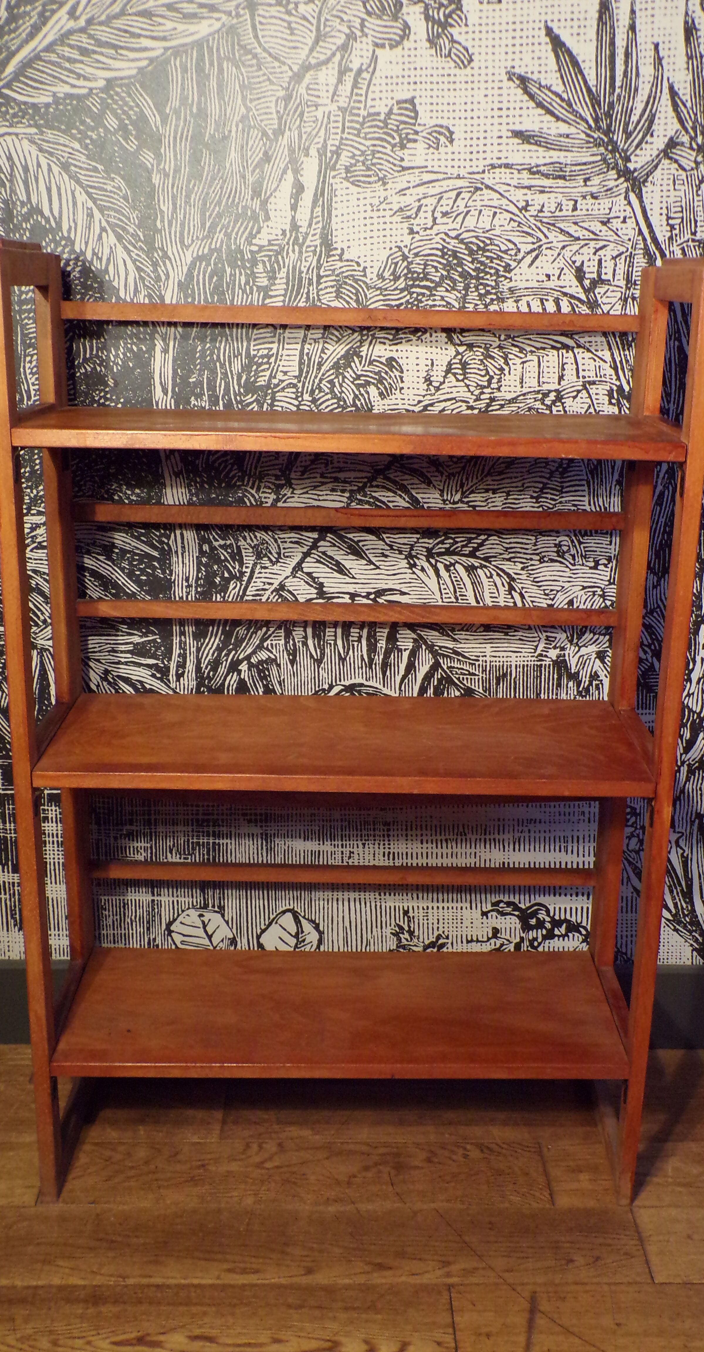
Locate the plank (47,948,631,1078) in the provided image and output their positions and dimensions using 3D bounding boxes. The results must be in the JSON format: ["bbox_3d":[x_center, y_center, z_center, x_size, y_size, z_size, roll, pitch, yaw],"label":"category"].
[{"bbox_3d":[-0.013,0.420,1.575,0.670,0.019,0.266,0,17,0],"label":"plank"}]

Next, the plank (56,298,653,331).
[{"bbox_3d":[-0.002,-0.418,1.454,0.670,0.019,0.012,1,17,-1],"label":"plank"}]

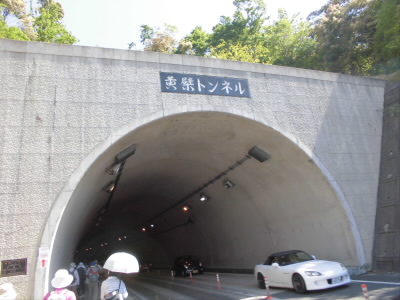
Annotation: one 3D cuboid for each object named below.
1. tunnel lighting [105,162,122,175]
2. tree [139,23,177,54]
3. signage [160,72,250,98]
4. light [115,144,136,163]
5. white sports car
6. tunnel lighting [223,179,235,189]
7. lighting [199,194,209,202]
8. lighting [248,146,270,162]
[{"bbox_3d":[-3.656,0.782,12.695,0.600,0.320,0.380,-46,1,-28],"label":"tunnel lighting"},{"bbox_3d":[-3.299,-8.410,24.404,3.500,4.800,3.300,-1,-19,-21],"label":"tree"},{"bbox_3d":[0.351,-2.796,12.941,4.120,0.930,0.100,-1,-19,-21],"label":"signage"},{"bbox_3d":[-3.071,0.145,12.375,0.900,0.270,0.500,-39,-2,-27],"label":"light"},{"bbox_3d":[3.670,4.535,11.430,1.750,1.285,4.130,-1,-19,-20],"label":"white sports car"},{"bbox_3d":[1.847,2.175,19.483,0.600,0.320,0.380,38,-27,-4],"label":"tunnel lighting"},{"bbox_3d":[0.278,3.864,23.925,0.600,0.320,0.380,39,-27,-3],"label":"lighting"},{"bbox_3d":[3.004,0.234,15.189,0.870,0.270,0.520,33,-27,-6],"label":"lighting"}]

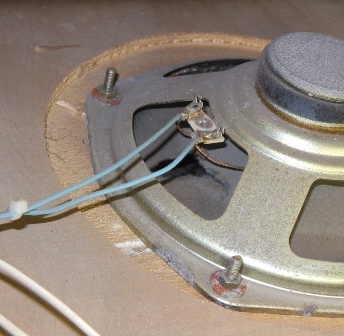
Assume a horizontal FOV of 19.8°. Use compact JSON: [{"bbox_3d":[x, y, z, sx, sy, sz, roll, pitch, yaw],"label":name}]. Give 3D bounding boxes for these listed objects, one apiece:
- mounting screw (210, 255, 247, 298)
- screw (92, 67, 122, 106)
[{"bbox_3d":[0.021,0.036,0.344,0.013,0.014,0.013,15,39,0],"label":"mounting screw"},{"bbox_3d":[-0.026,-0.035,0.414,0.013,0.014,0.013,15,39,0],"label":"screw"}]

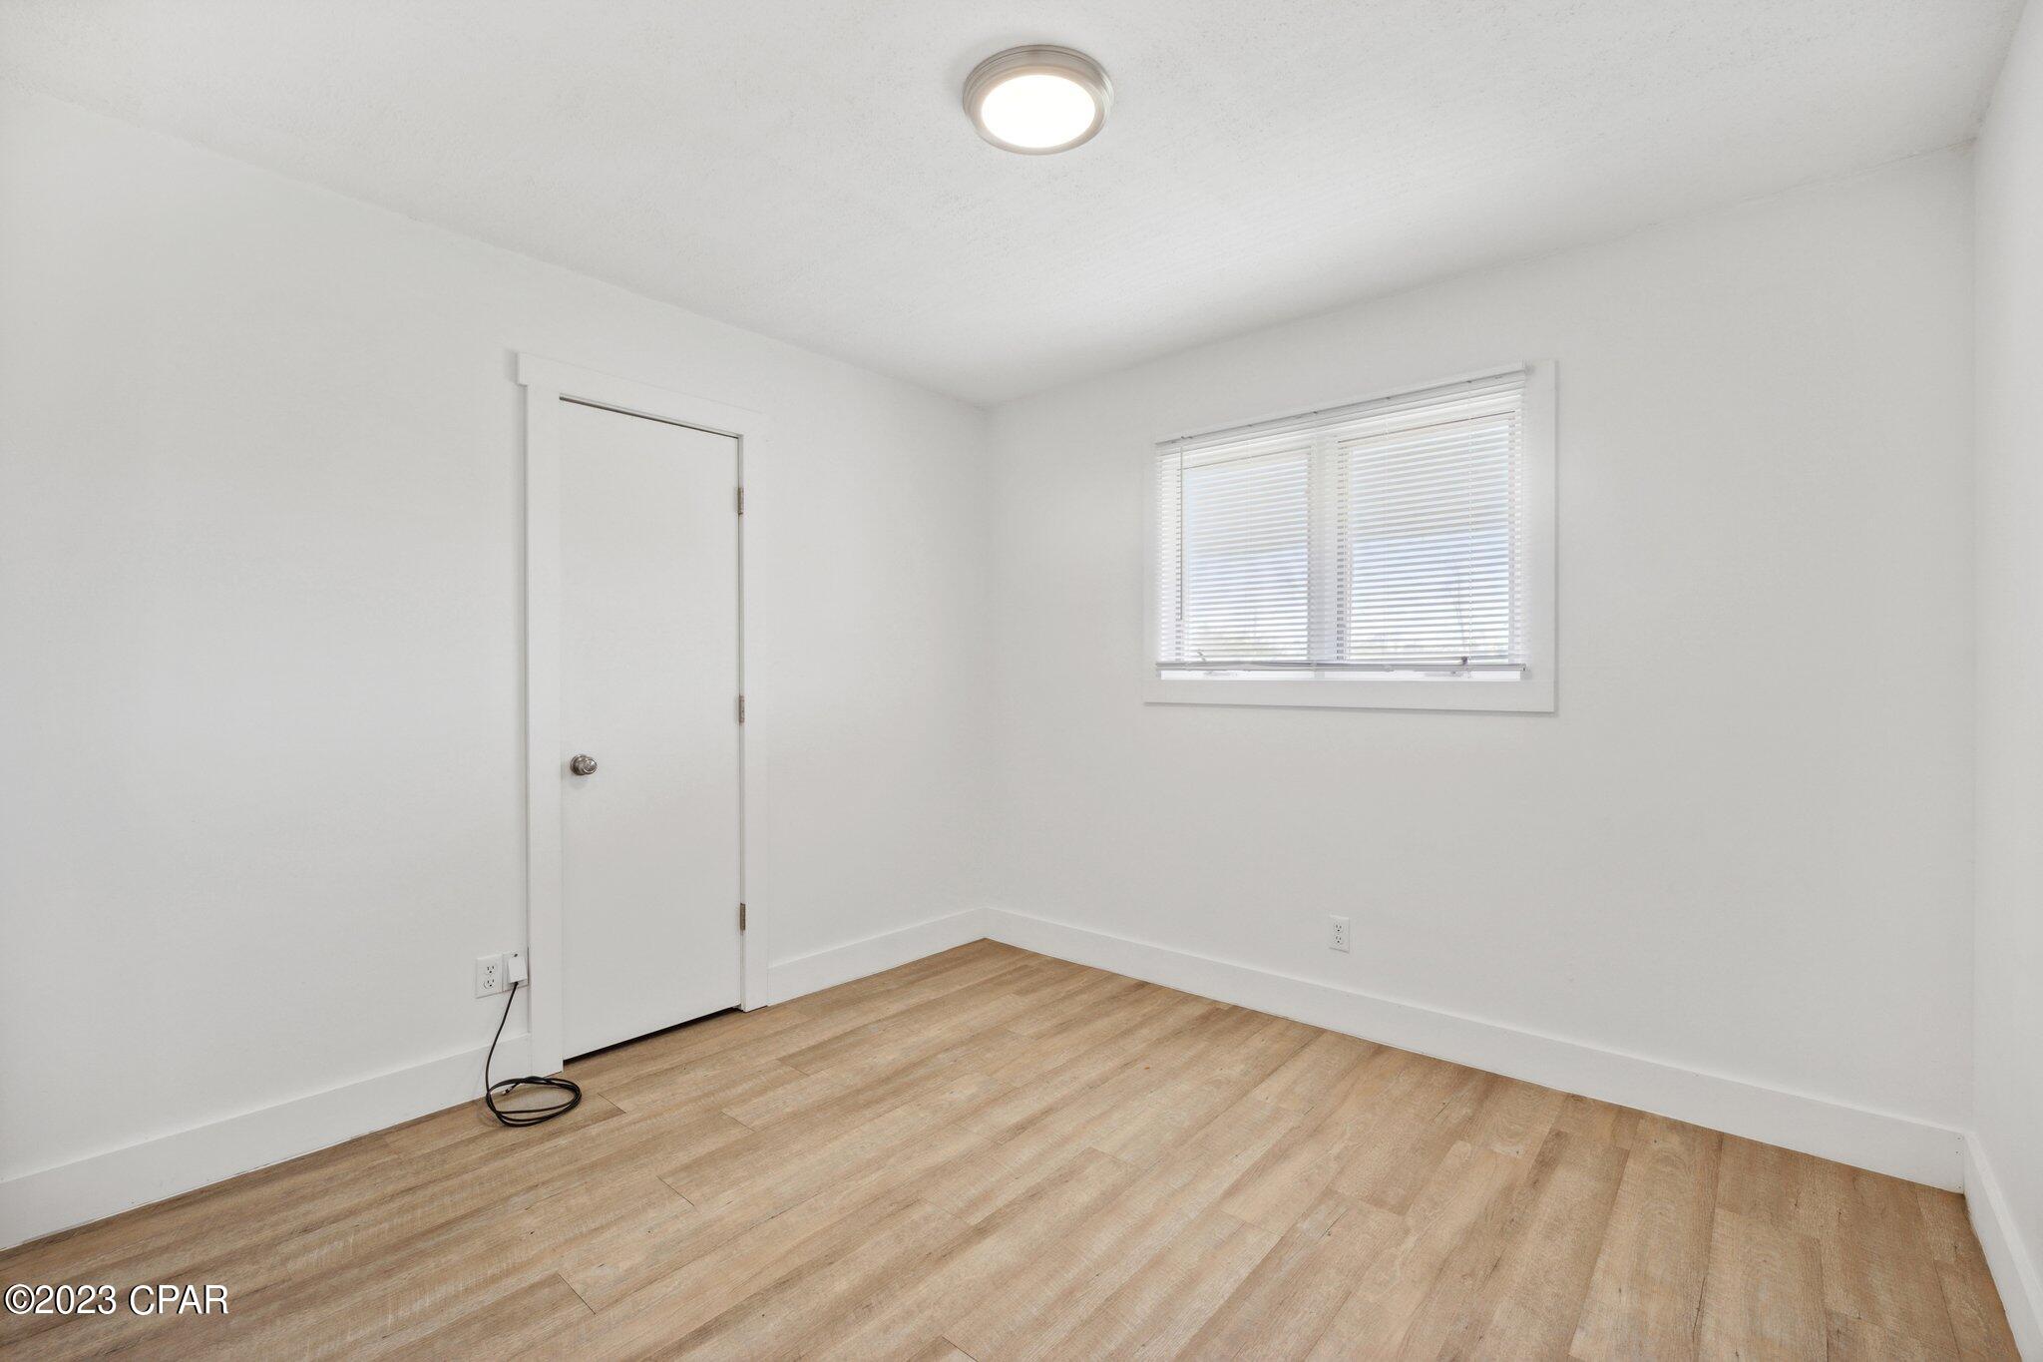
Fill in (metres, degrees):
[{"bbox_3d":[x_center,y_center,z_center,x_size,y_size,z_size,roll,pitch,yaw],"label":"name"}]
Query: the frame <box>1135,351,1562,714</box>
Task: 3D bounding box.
[{"bbox_3d":[1.023,-0.418,2.918,1.388,1.027,0.060,0,0,39],"label":"frame"}]

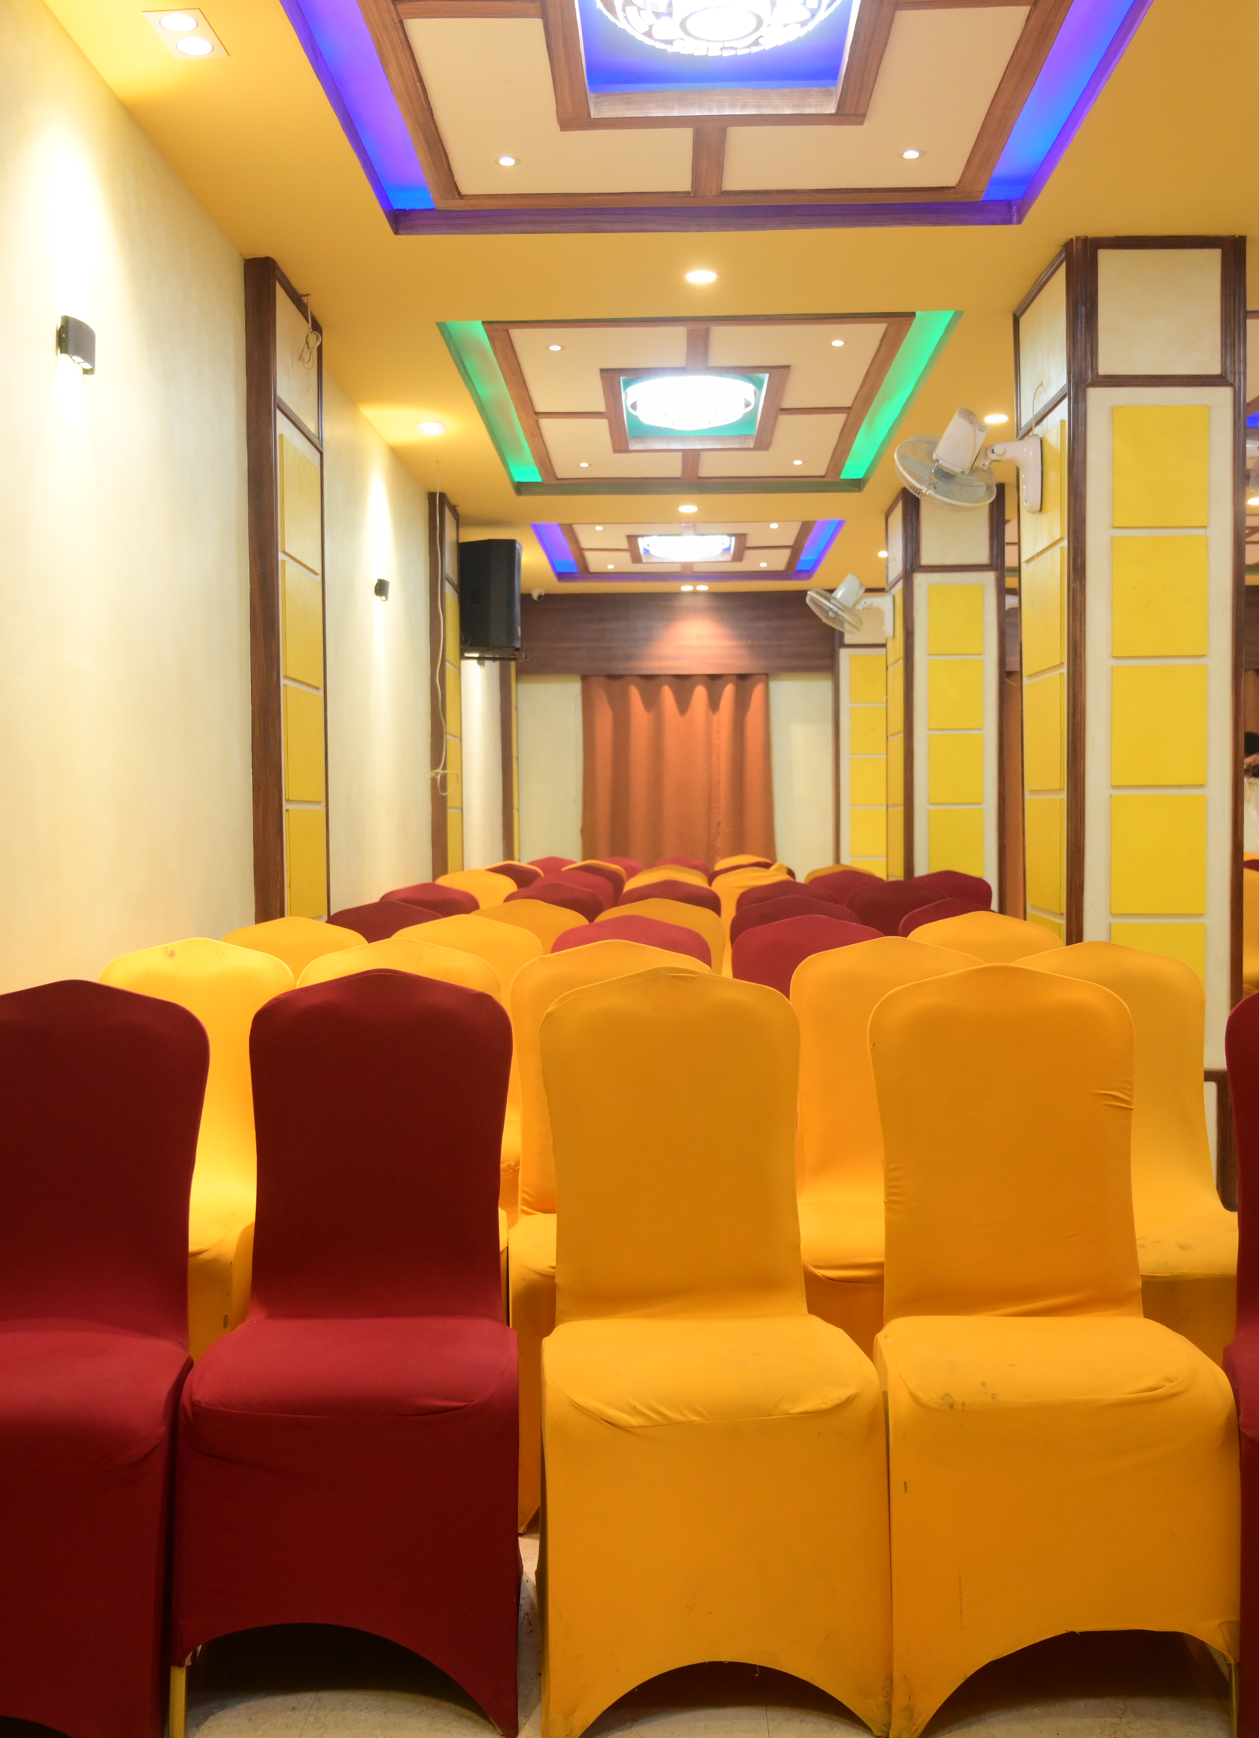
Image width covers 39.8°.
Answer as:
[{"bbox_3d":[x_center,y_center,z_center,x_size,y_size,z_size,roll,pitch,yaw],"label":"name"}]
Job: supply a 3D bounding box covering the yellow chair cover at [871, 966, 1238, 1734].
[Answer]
[{"bbox_3d":[0.554,0.631,2.436,0.450,0.945,0.530,0,2,2],"label":"yellow chair cover"}]

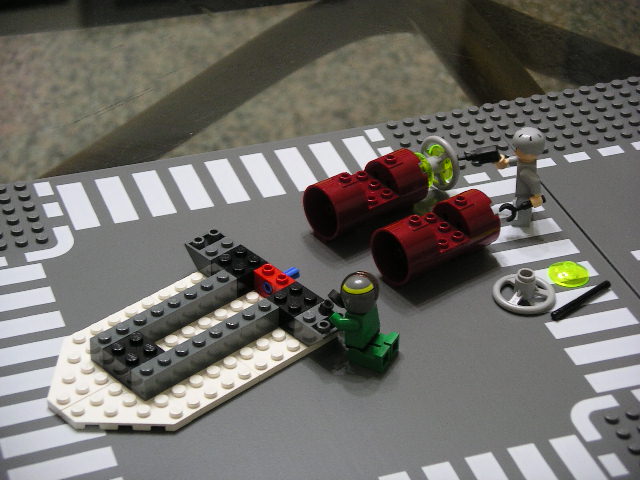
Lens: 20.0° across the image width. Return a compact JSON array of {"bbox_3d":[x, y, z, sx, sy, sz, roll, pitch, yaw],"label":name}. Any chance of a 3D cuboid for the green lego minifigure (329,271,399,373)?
[{"bbox_3d":[0.015,0.028,0.664,0.025,0.035,0.020,16,38,18],"label":"green lego minifigure"}]

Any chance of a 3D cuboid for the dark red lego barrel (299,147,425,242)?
[{"bbox_3d":[0.019,-0.019,0.738,0.048,0.025,0.024,-23,43,-32],"label":"dark red lego barrel"}]

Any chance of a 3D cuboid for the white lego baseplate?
[{"bbox_3d":[-0.052,0.040,0.662,0.104,0.005,0.064,-27,45,-35],"label":"white lego baseplate"}]

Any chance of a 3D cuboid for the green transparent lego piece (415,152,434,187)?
[{"bbox_3d":[0.040,-0.028,0.753,0.005,0.016,0.016,-23,43,-32],"label":"green transparent lego piece"}]

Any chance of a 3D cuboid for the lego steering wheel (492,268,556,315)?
[{"bbox_3d":[0.080,0.017,0.703,0.024,0.011,0.024,2,35,-1],"label":"lego steering wheel"}]

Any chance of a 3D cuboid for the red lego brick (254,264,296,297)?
[{"bbox_3d":[-0.017,0.017,0.686,0.008,0.011,0.016,-27,45,-35],"label":"red lego brick"}]

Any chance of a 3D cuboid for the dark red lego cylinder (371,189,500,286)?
[{"bbox_3d":[0.046,-0.001,0.716,0.048,0.025,0.024,-24,43,-32],"label":"dark red lego cylinder"}]

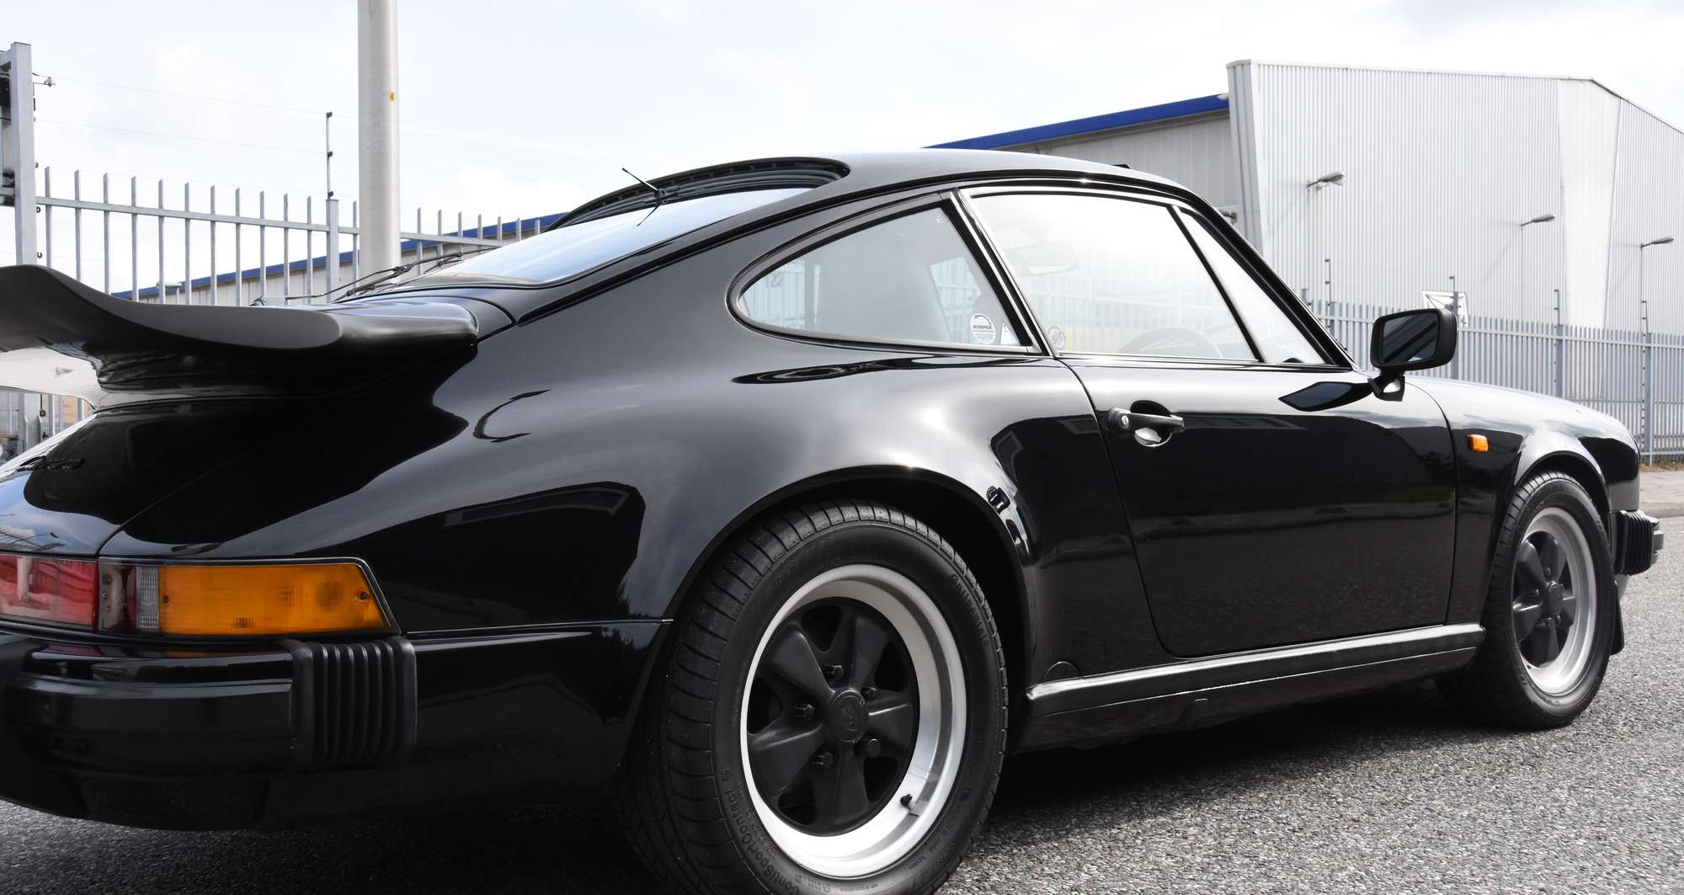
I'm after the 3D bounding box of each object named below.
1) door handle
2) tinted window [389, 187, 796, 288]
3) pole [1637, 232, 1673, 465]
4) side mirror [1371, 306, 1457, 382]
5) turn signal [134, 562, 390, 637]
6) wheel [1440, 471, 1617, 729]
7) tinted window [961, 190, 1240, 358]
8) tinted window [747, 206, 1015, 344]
[{"bbox_3d":[0.529,-0.036,2.683,0.185,0.065,0.048,-1,-1,-42],"label":"door handle"},{"bbox_3d":[-0.559,-0.351,2.779,0.630,0.090,1.080,-25,16,-40],"label":"tinted window"},{"bbox_3d":[24.290,-2.981,46.000,0.250,6.700,0.950,-1,0,-42],"label":"pole"},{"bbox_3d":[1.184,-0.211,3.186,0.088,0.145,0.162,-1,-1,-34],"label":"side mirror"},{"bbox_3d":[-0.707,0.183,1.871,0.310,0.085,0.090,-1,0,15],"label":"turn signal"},{"bbox_3d":[1.663,0.373,3.790,0.630,0.630,0.205,-1,-1,-40],"label":"wheel"},{"bbox_3d":[0.517,-0.306,2.891,0.650,0.320,0.050,-1,-25,-42],"label":"tinted window"},{"bbox_3d":[0.058,-0.290,2.497,0.563,0.285,0.050,-1,-25,-38],"label":"tinted window"}]

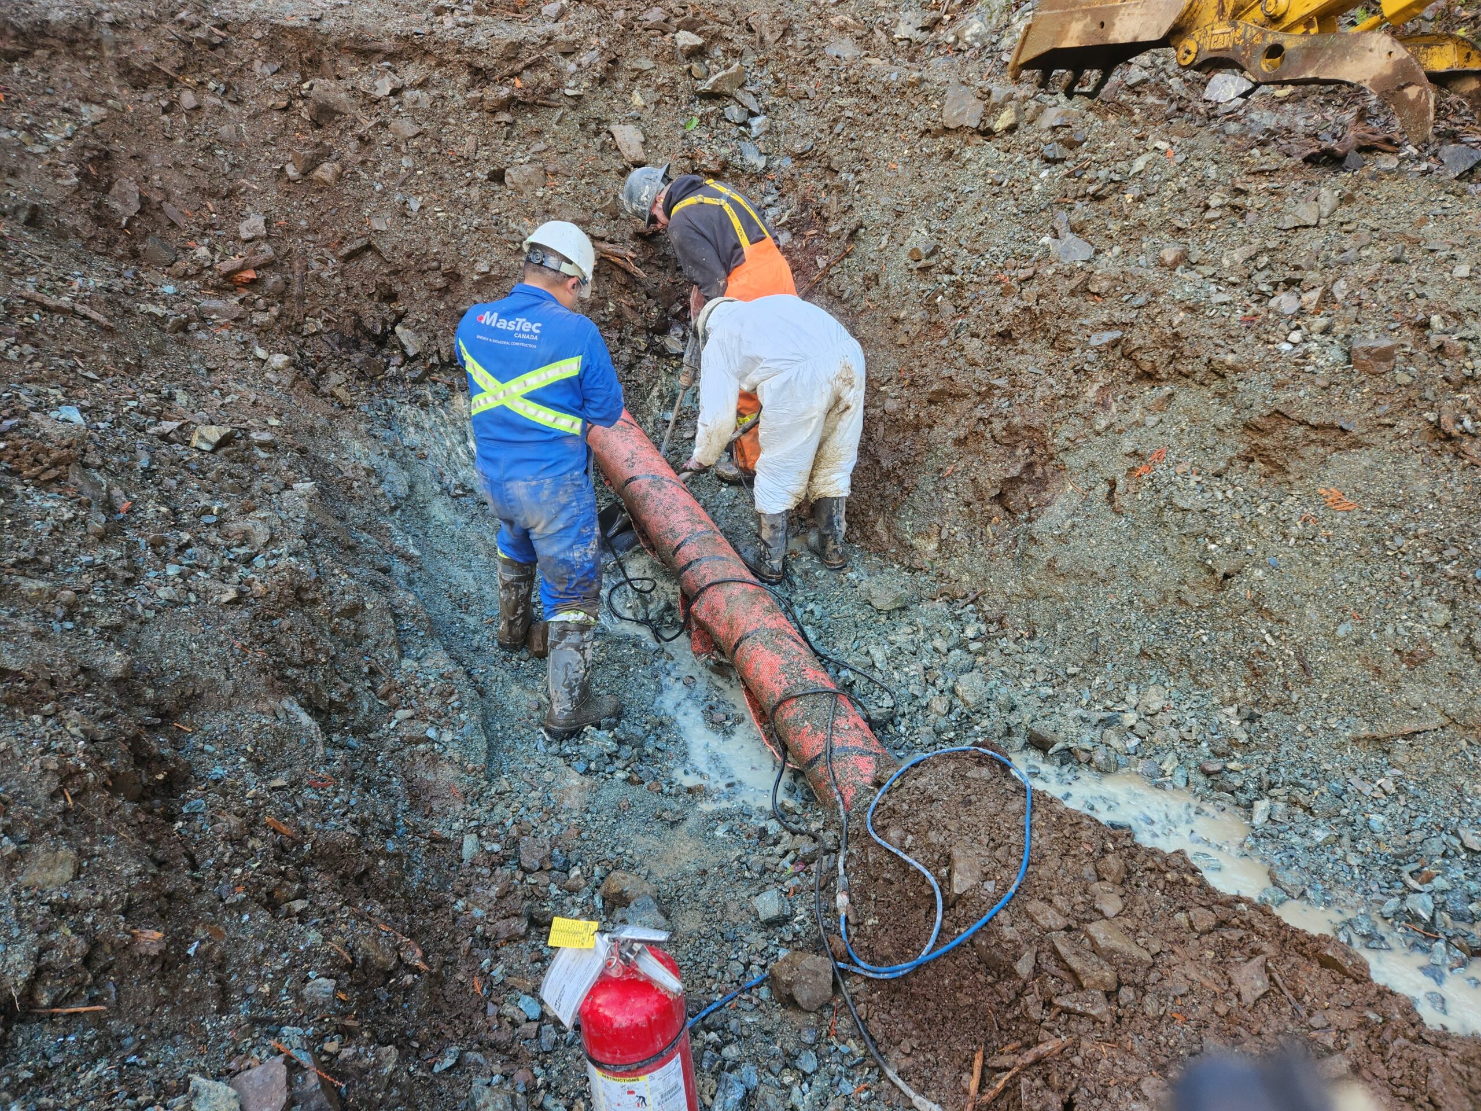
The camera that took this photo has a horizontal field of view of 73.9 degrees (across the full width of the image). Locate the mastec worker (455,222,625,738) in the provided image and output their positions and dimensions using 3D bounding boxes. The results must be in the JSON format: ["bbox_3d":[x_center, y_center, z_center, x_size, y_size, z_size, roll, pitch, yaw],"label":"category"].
[{"bbox_3d":[-0.650,-0.239,3.227,0.600,1.690,0.620,24,42,30],"label":"mastec worker"}]

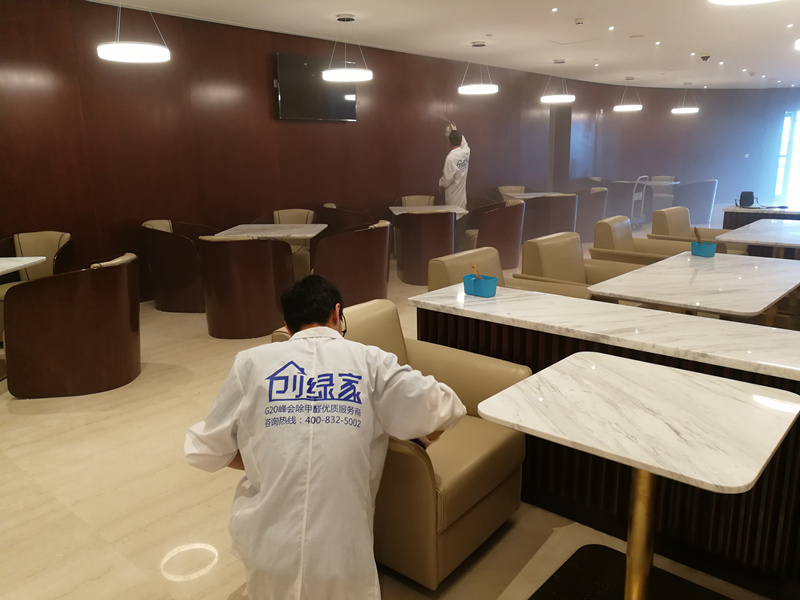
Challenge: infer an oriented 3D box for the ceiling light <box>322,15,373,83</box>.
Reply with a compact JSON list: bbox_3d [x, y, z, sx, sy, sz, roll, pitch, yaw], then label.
[{"bbox_3d":[-0.628,-2.931,7.302,0.580,0.700,0.580,-1,13,0],"label":"ceiling light"}]

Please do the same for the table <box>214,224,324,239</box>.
[{"bbox_3d":[-1.256,-0.357,6.398,0.970,0.730,0.970,0,13,4],"label":"table"}]

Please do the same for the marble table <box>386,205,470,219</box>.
[{"bbox_3d":[0.392,-0.876,8.730,1.000,0.732,1.000,-2,13,-3],"label":"marble table"}]

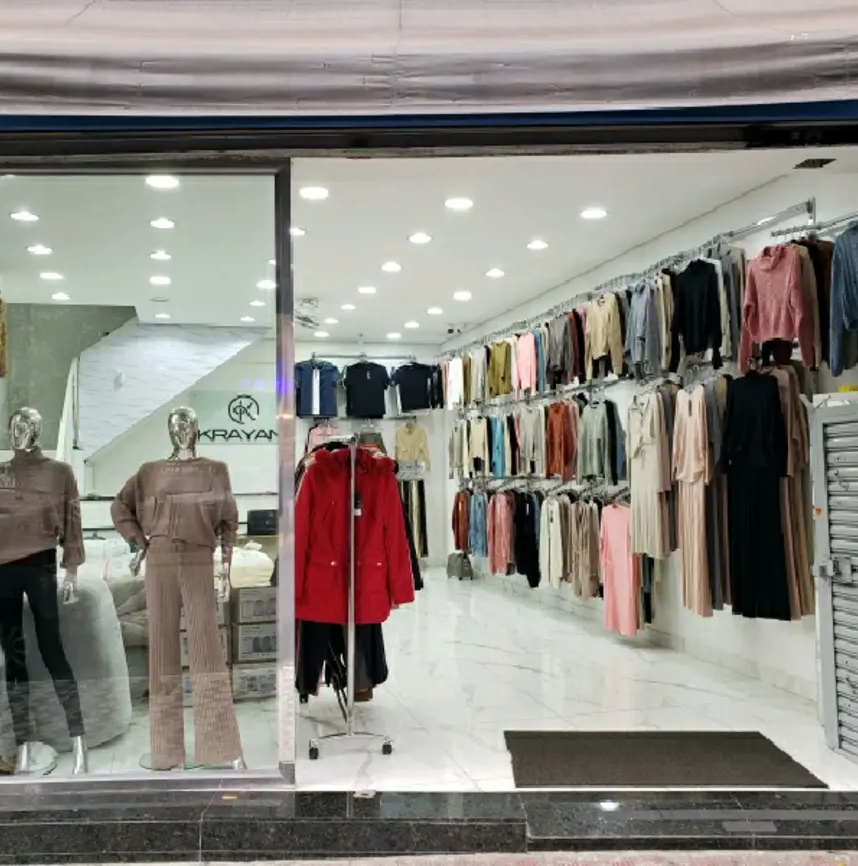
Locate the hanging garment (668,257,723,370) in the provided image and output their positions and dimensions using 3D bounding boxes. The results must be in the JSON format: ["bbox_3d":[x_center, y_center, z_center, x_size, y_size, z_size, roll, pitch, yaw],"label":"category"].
[{"bbox_3d":[1.810,-0.791,5.888,0.120,0.695,0.450,0,-3,-32],"label":"hanging garment"}]

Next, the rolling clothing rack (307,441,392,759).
[{"bbox_3d":[-0.489,0.816,4.833,0.430,1.620,1.120,0,-2,-10],"label":"rolling clothing rack"}]

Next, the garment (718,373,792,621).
[{"bbox_3d":[1.996,0.379,5.309,0.130,1.450,0.460,0,-3,-31],"label":"garment"}]

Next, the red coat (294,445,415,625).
[{"bbox_3d":[-0.387,0.518,4.480,0.620,0.878,0.230,-1,-3,-2],"label":"red coat"}]

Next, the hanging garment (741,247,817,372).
[{"bbox_3d":[2.009,-0.716,4.984,0.470,0.740,0.170,0,-2,-16],"label":"hanging garment"}]

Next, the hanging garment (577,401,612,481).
[{"bbox_3d":[1.385,0.088,7.280,0.110,0.652,0.430,0,-3,-21],"label":"hanging garment"}]

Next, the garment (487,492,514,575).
[{"bbox_3d":[0.764,1.068,9.310,0.110,0.865,0.440,0,-3,-23],"label":"garment"}]

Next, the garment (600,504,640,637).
[{"bbox_3d":[1.499,1.076,6.787,0.370,1.030,0.170,0,-2,-16],"label":"garment"}]

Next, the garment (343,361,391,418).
[{"bbox_3d":[-0.846,-0.587,11.716,0.590,0.768,0.150,-1,-3,-8],"label":"garment"}]

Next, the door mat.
[{"bbox_3d":[1.075,1.573,4.228,1.350,0.015,0.815,-1,-2,2],"label":"door mat"}]

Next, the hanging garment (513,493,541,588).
[{"bbox_3d":[0.971,1.071,8.635,0.340,0.950,0.160,0,-2,-16],"label":"hanging garment"}]

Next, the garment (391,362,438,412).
[{"bbox_3d":[-0.197,-0.619,11.800,0.600,0.680,0.160,-1,-2,-3],"label":"garment"}]

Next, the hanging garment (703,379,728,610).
[{"bbox_3d":[1.920,0.423,5.997,0.110,1.533,0.410,0,-3,-27],"label":"hanging garment"}]

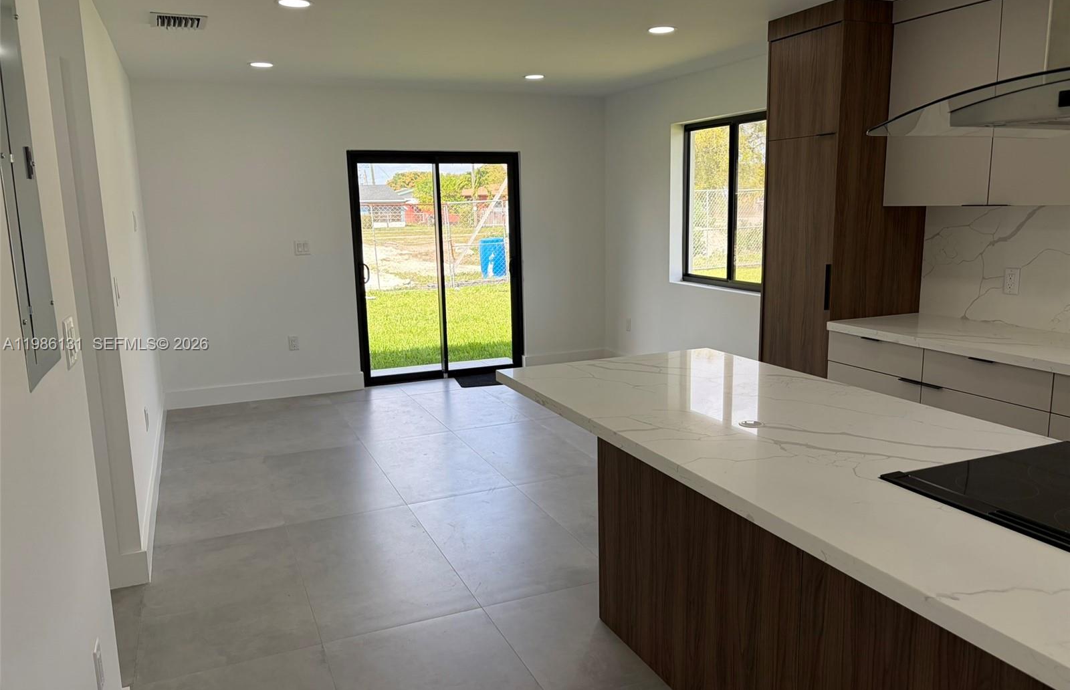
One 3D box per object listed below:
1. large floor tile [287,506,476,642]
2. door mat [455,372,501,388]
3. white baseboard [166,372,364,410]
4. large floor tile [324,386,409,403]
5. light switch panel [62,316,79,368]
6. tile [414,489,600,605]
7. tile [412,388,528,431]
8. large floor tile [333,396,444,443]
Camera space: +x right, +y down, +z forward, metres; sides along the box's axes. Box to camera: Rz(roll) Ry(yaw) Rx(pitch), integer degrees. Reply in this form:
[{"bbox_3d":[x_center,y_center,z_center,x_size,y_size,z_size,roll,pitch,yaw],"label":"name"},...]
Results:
[{"bbox_3d":[-0.723,0.969,3.583,0.614,0.012,1.204,-5,11,-22],"label":"large floor tile"},{"bbox_3d":[-0.348,0.299,7.089,0.700,0.010,0.420,-4,11,-17],"label":"door mat"},{"bbox_3d":[-2.170,0.368,6.554,1.532,0.141,0.018,-6,11,-22],"label":"white baseboard"},{"bbox_3d":[-1.399,0.410,6.657,0.604,0.010,0.410,-6,11,-22],"label":"large floor tile"},{"bbox_3d":[-1.182,-0.007,2.047,0.009,0.117,0.122,-5,11,-22],"label":"light switch panel"},{"bbox_3d":[-0.157,0.907,3.781,0.604,0.010,1.187,-6,11,-22],"label":"tile"},{"bbox_3d":[-0.528,0.481,6.165,0.604,0.010,1.187,-6,11,-22],"label":"tile"},{"bbox_3d":[-1.087,0.535,5.934,0.604,0.010,1.187,-6,11,-22],"label":"large floor tile"}]

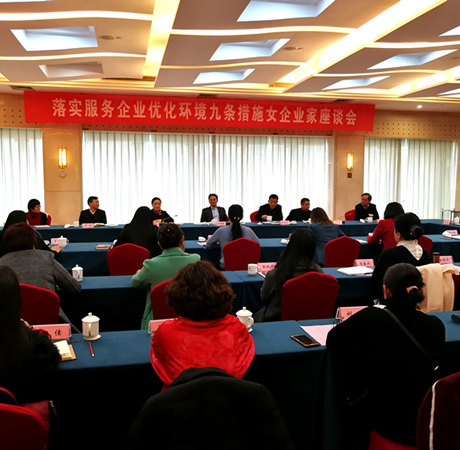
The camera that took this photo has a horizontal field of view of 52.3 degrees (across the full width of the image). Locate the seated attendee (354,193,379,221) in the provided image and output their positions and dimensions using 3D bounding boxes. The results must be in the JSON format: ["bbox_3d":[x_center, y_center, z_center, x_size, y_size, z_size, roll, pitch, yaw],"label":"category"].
[{"bbox_3d":[2.917,0.000,9.662,0.540,1.289,0.750,-1,5,-7],"label":"seated attendee"}]

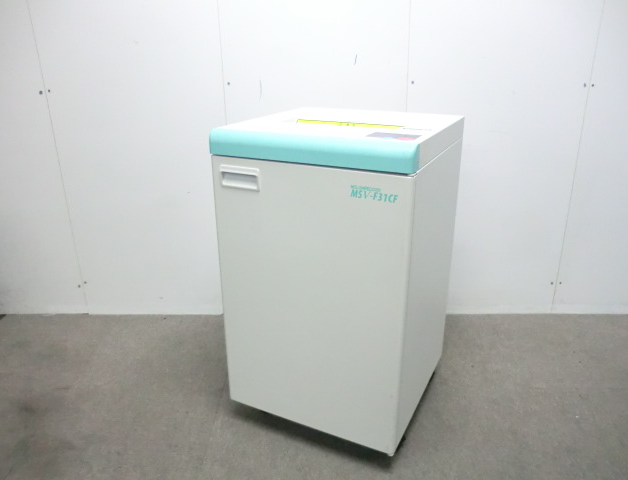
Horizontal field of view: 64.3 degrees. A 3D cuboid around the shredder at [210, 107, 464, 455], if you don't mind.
[{"bbox_3d":[0.099,0.092,1.643,0.577,0.940,0.568,10,23,24],"label":"shredder"}]

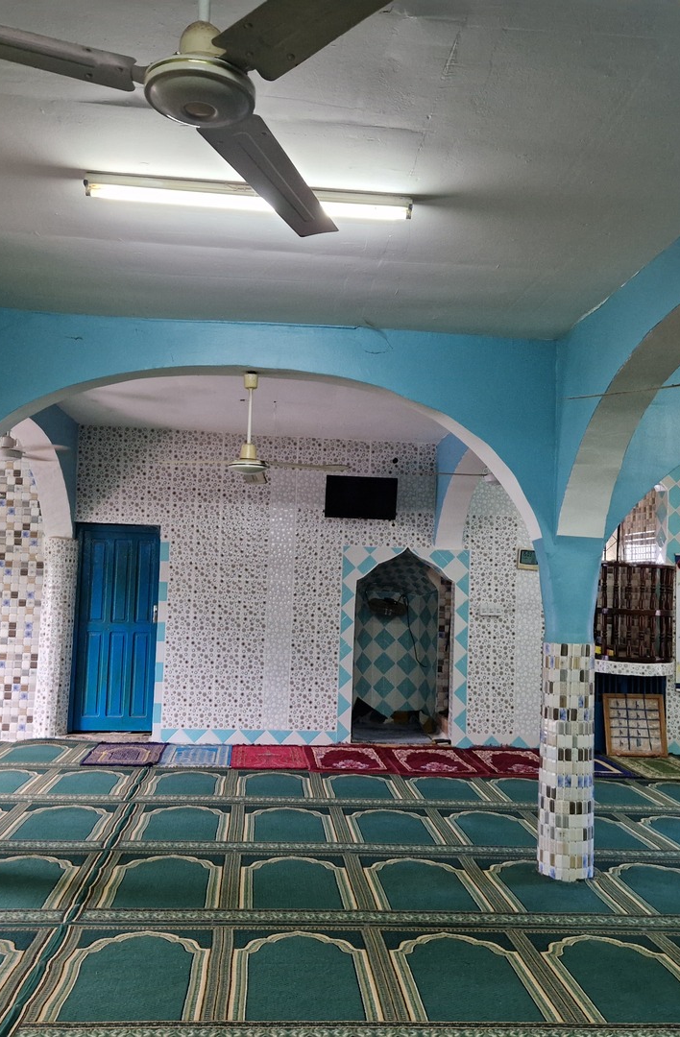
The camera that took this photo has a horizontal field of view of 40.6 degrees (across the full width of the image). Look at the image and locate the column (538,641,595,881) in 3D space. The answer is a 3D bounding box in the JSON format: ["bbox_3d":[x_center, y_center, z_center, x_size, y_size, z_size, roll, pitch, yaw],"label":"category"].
[{"bbox_3d":[1.330,1.394,5.384,0.330,1.330,0.330,2,-4,-4],"label":"column"}]

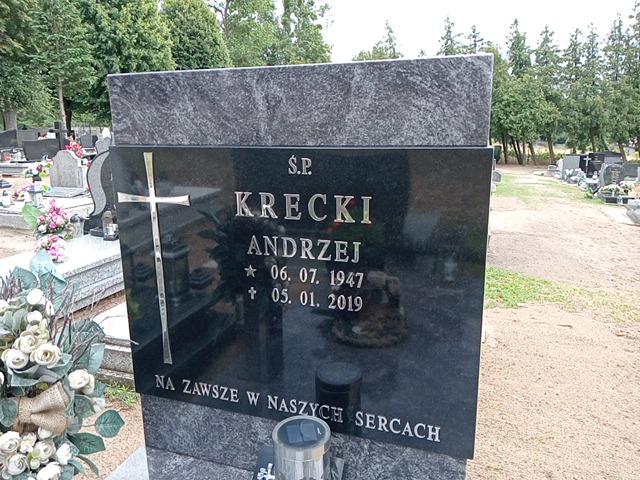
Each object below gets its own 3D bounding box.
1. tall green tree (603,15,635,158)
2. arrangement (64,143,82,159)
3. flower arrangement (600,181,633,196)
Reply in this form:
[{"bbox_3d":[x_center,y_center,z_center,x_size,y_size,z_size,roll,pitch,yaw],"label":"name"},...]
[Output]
[{"bbox_3d":[14.164,-6.879,23.917,1.900,6.630,1.900,4,13,21],"label":"tall green tree"},{"bbox_3d":[-6.191,-2.232,12.956,0.450,0.430,0.380,4,13,21],"label":"arrangement"},{"bbox_3d":[6.234,-1.098,10.888,0.660,0.335,0.450,4,13,21],"label":"flower arrangement"}]

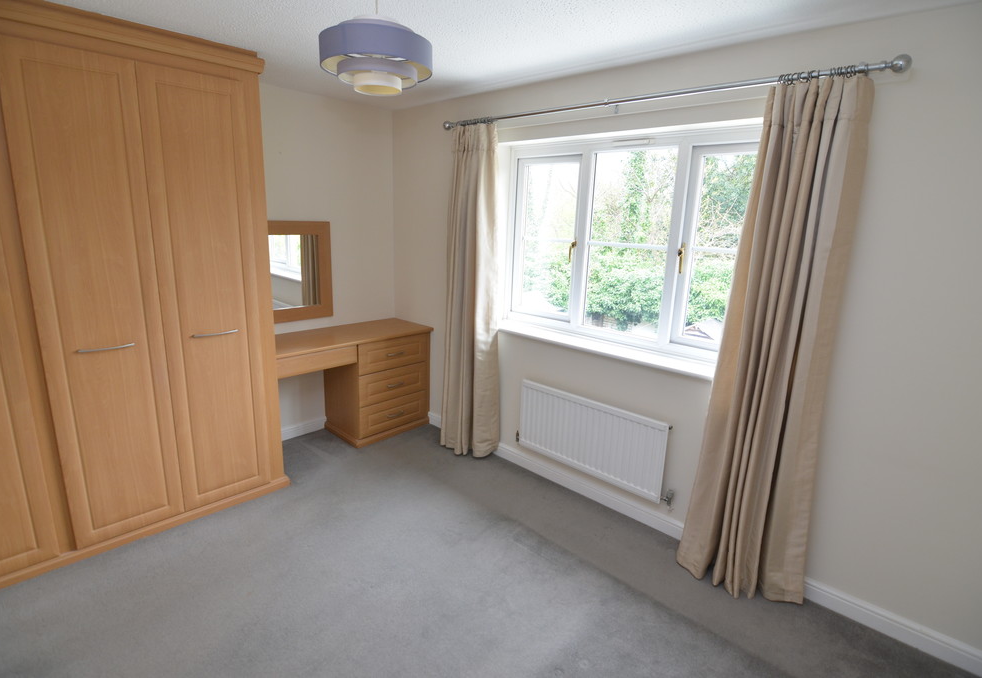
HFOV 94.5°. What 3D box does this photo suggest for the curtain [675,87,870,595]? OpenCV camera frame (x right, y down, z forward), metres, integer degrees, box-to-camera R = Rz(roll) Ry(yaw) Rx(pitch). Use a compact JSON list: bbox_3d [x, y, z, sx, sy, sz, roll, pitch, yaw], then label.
[{"bbox_3d":[1.216,0.102,1.948,0.471,2.187,0.204,14,17,39],"label":"curtain"}]

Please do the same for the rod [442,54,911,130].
[{"bbox_3d":[0.582,-1.204,2.335,2.368,0.079,0.110,14,17,39],"label":"rod"}]

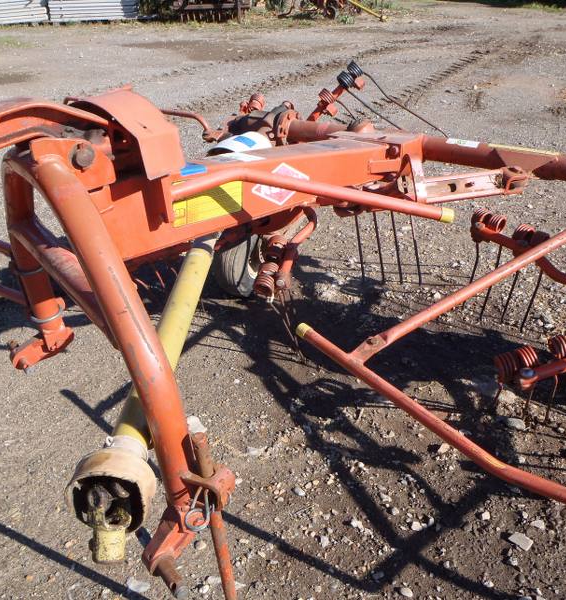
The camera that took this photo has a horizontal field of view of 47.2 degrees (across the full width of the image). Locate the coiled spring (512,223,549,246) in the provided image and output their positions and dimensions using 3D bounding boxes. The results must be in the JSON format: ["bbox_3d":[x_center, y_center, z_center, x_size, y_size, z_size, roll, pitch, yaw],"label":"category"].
[{"bbox_3d":[0.783,-0.203,2.040,0.125,0.065,0.065,30,40,29],"label":"coiled spring"}]

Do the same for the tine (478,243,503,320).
[{"bbox_3d":[0.786,-0.058,2.450,0.030,0.349,0.040,20,43,23],"label":"tine"}]

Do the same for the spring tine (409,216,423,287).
[{"bbox_3d":[0.468,-0.190,2.290,0.025,0.388,0.025,-19,43,0],"label":"spring tine"}]

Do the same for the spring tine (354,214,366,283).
[{"bbox_3d":[0.322,-0.231,2.710,0.030,0.357,0.040,8,36,30],"label":"spring tine"}]

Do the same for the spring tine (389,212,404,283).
[{"bbox_3d":[0.469,-0.221,2.660,0.030,0.359,0.040,6,36,31],"label":"spring tine"}]

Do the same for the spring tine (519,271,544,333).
[{"bbox_3d":[0.902,-0.022,2.345,0.030,0.365,0.040,20,43,23],"label":"spring tine"}]

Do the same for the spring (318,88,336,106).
[{"bbox_3d":[0.210,-0.977,3.120,0.070,0.070,0.055,29,59,34],"label":"spring"}]

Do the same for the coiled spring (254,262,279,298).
[{"bbox_3d":[-0.053,-0.063,2.100,0.065,0.065,0.125,8,57,15],"label":"coiled spring"}]

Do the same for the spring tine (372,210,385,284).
[{"bbox_3d":[0.343,-0.191,2.310,0.025,0.373,0.025,-17,45,0],"label":"spring tine"}]

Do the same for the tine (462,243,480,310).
[{"bbox_3d":[0.716,-0.090,2.475,0.030,0.325,0.040,20,45,23],"label":"tine"}]

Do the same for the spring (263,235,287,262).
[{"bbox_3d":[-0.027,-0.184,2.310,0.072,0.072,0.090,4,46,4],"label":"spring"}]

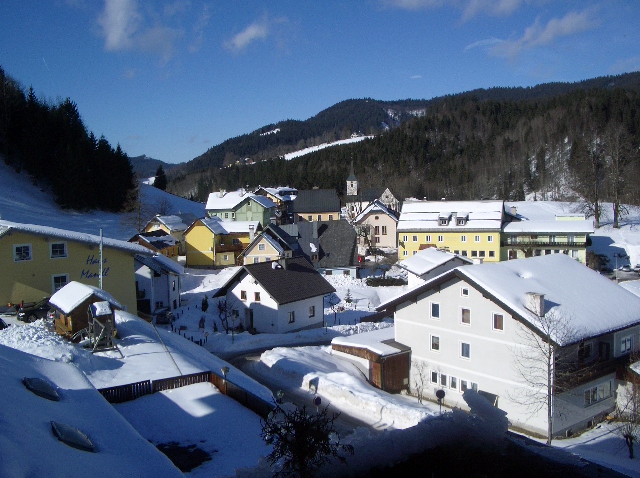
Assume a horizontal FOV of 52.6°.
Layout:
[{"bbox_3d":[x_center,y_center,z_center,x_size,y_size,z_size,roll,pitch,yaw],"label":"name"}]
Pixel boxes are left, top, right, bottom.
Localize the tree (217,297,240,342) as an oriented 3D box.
[{"bbox_3d":[-10.205,8.692,71.861,2.600,4.100,2.600,-1,4,0],"label":"tree"}]

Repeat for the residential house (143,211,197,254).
[{"bbox_3d":[-35.931,-1.221,151.884,7.600,9.000,11.000,0,5,14],"label":"residential house"}]

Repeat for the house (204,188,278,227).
[{"bbox_3d":[-20.569,-6.257,168.617,16.000,11.300,10.500,0,4,14],"label":"house"}]

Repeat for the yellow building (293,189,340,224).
[{"bbox_3d":[-0.866,-6.477,170.586,11.500,12.200,9.500,-1,4,-4],"label":"yellow building"}]

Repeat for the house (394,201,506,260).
[{"bbox_3d":[29.028,-2.003,145.801,22.000,12.600,12.000,0,5,13],"label":"house"}]

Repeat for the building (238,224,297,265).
[{"bbox_3d":[-7.708,1.120,123.523,11.500,8.900,9.500,2,5,28],"label":"building"}]

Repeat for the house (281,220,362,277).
[{"bbox_3d":[0.034,1.816,123.647,14.500,10.400,12.000,0,4,3],"label":"house"}]

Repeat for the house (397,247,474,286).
[{"bbox_3d":[16.260,5.560,85.778,9.000,8.000,13.000,-1,5,-4],"label":"house"}]

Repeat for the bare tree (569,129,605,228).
[{"bbox_3d":[67.130,-15.240,163.000,8.200,24.500,8.200,-1,5,0],"label":"bare tree"}]

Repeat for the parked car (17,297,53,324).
[{"bbox_3d":[-22.310,5.829,52.945,1.800,1.620,4.350,3,5,44],"label":"parked car"}]

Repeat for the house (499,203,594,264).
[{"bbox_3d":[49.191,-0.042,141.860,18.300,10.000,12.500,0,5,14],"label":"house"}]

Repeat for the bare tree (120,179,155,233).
[{"bbox_3d":[-39.448,-6.959,139.593,7.200,12.000,7.200,-1,4,0],"label":"bare tree"}]

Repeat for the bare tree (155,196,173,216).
[{"bbox_3d":[-43.290,-9.112,179.796,5.200,6.000,5.200,-1,4,0],"label":"bare tree"}]

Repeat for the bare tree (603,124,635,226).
[{"bbox_3d":[77.075,-16.324,167.084,8.300,27.000,8.300,-1,4,0],"label":"bare tree"}]

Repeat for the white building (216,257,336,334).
[{"bbox_3d":[-5.640,6.591,81.232,10.300,7.300,11.200,2,5,35],"label":"white building"}]

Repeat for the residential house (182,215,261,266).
[{"bbox_3d":[-21.086,0.047,137.906,9.800,10.000,12.200,3,6,40],"label":"residential house"}]

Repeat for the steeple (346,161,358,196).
[{"bbox_3d":[10.798,-20.101,215.000,3.800,11.400,3.800,0,5,8],"label":"steeple"}]

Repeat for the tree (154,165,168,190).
[{"bbox_3d":[-73.557,-27.793,299.576,6.300,12.500,6.300,-1,4,0],"label":"tree"}]

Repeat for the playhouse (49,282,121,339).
[{"bbox_3d":[-15.094,4.627,41.491,3.300,3.200,3.600,-4,5,-36],"label":"playhouse"}]

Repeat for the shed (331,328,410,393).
[{"bbox_3d":[4.889,10.034,54.821,5.600,3.200,5.600,-5,6,-44],"label":"shed"}]

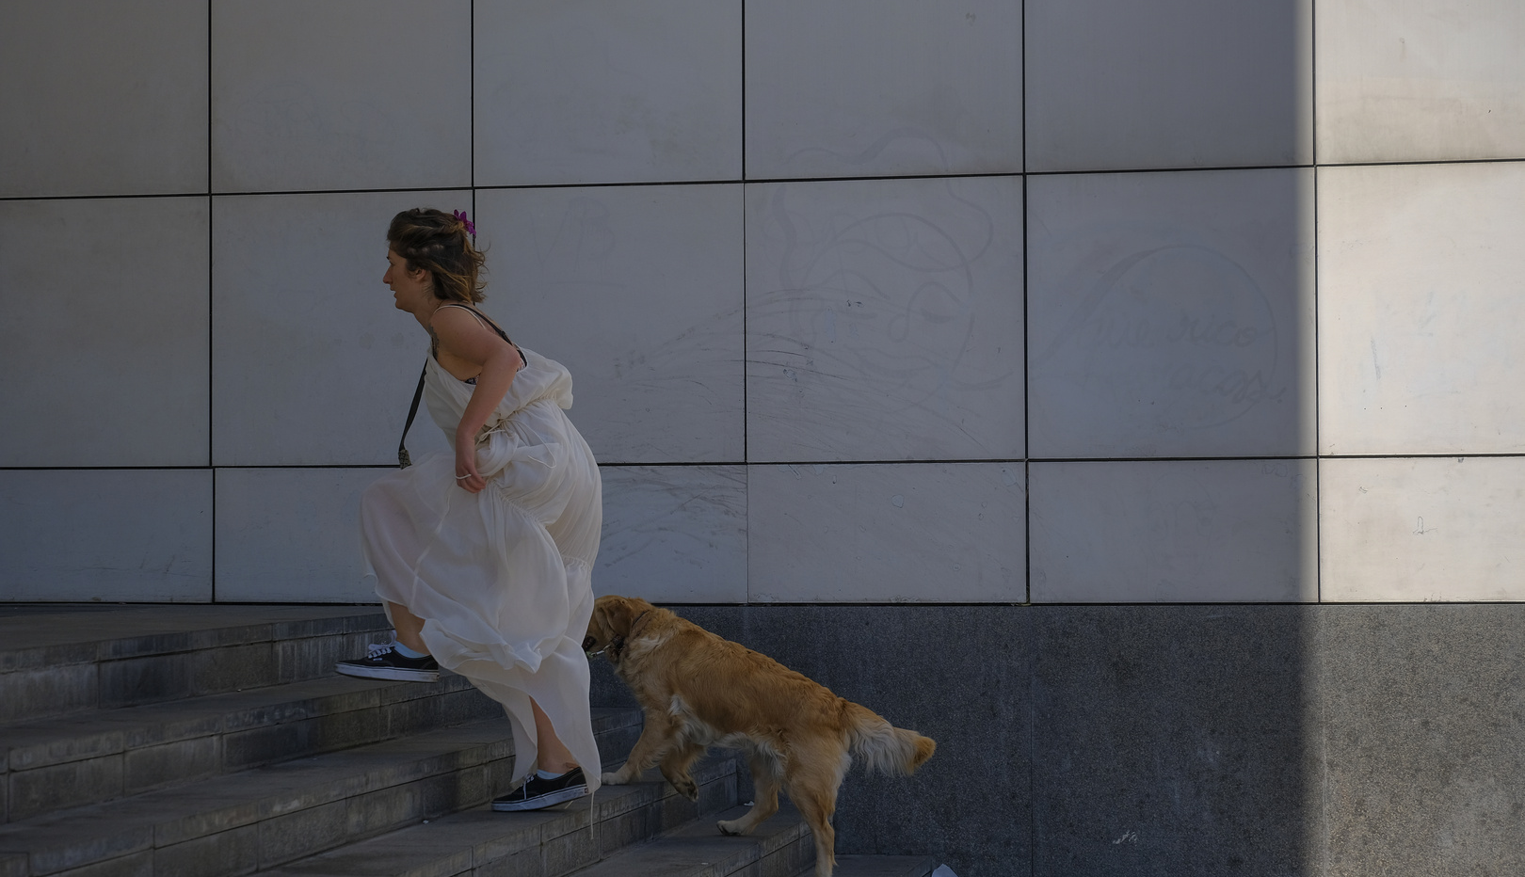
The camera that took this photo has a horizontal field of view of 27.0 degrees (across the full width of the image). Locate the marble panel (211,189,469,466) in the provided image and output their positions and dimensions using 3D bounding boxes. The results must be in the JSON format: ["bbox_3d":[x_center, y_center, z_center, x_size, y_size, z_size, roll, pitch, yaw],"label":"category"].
[{"bbox_3d":[-1.355,-0.353,10.259,0.874,0.877,0.040,-1,-1,11],"label":"marble panel"}]

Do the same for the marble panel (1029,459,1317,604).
[{"bbox_3d":[1.256,0.285,9.740,0.874,0.433,0.040,-1,-1,11],"label":"marble panel"}]

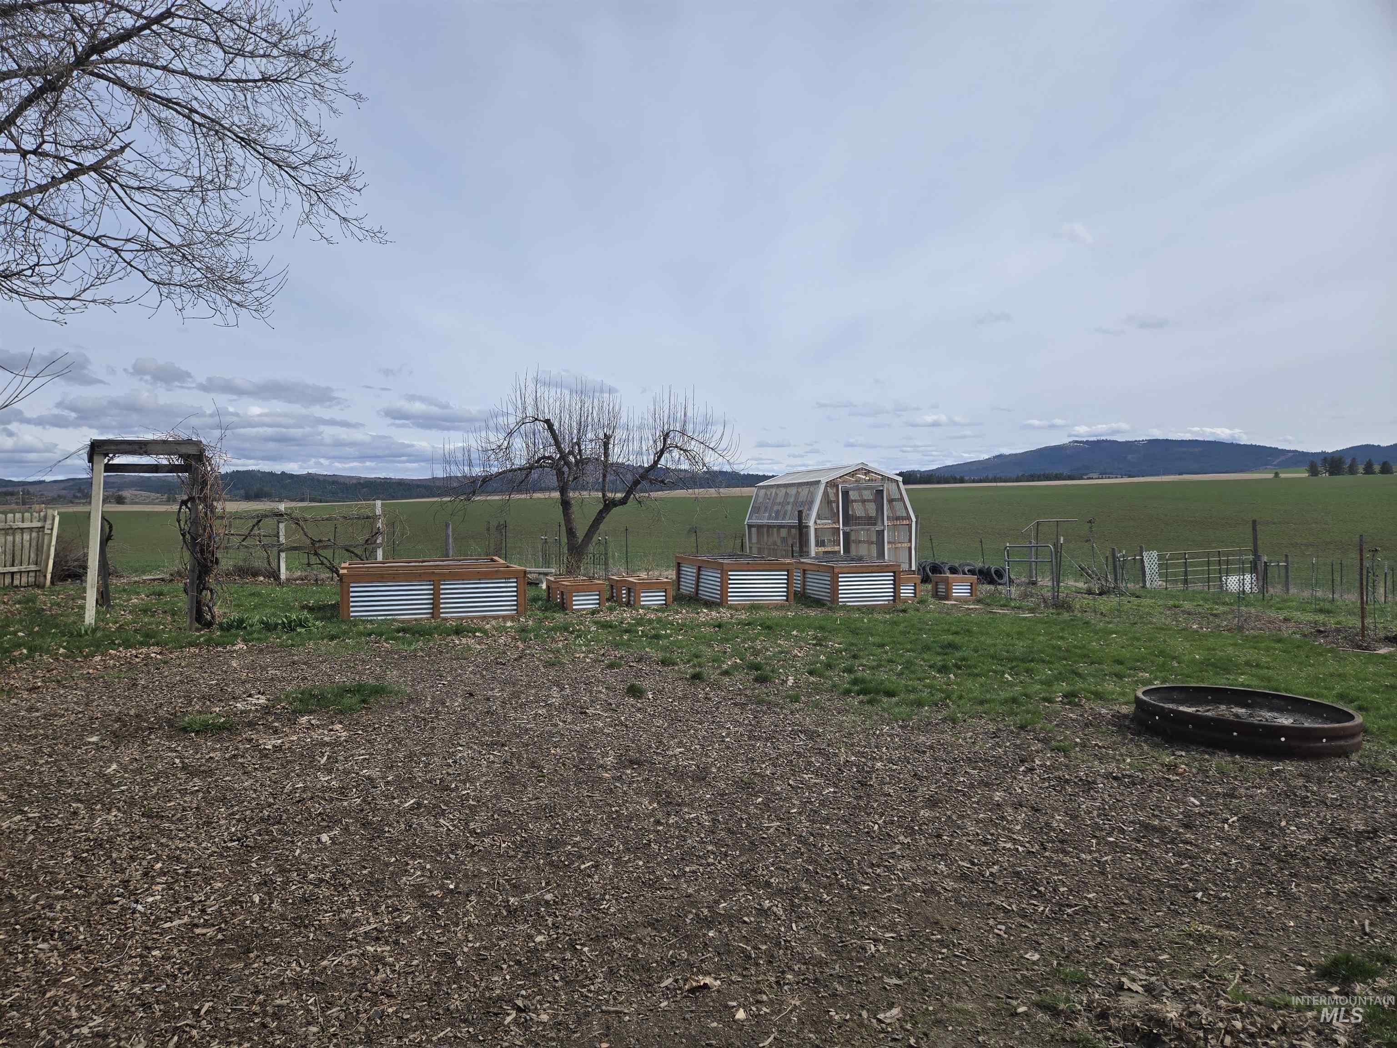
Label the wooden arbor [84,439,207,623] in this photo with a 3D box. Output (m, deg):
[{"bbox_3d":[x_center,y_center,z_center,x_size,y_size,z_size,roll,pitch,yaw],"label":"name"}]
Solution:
[{"bbox_3d":[-7.750,0.120,13.090,1.250,2.430,1.750,-1,1,-30],"label":"wooden arbor"}]

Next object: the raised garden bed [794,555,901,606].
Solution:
[{"bbox_3d":[2.414,0.990,16.760,1.270,0.700,2.550,0,1,-19],"label":"raised garden bed"}]

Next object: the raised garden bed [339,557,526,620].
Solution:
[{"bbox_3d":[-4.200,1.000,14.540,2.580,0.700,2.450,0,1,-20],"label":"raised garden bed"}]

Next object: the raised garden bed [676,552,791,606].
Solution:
[{"bbox_3d":[0.599,0.975,16.410,1.270,0.700,2.550,0,1,-19],"label":"raised garden bed"}]

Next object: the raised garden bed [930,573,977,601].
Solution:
[{"bbox_3d":[5.077,1.250,18.390,0.630,0.460,0.630,0,1,-15],"label":"raised garden bed"}]

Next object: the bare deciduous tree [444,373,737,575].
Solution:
[{"bbox_3d":[-2.500,-1.100,21.500,6.800,4.800,6.000,0,1,0],"label":"bare deciduous tree"}]

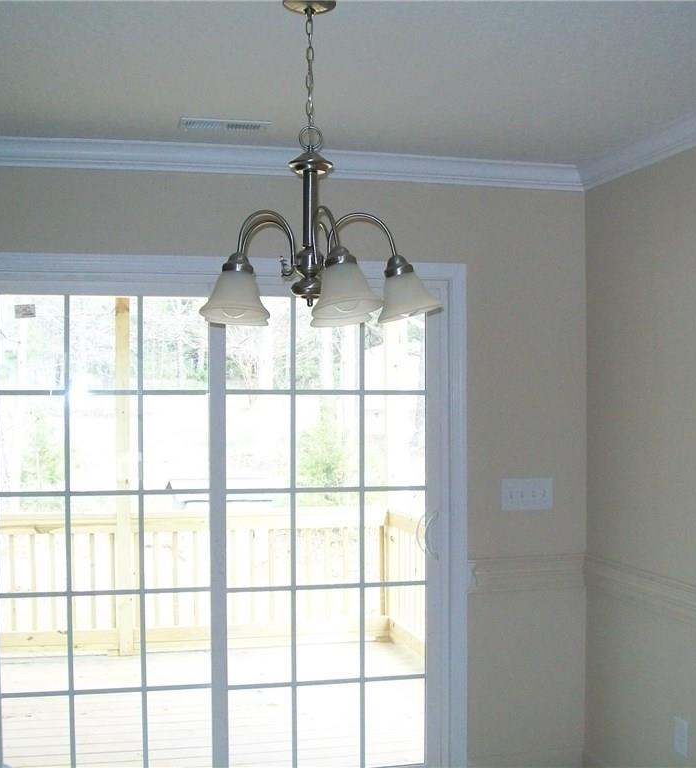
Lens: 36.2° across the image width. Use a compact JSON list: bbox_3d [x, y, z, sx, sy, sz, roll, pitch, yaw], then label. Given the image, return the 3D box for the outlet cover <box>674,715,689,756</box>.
[{"bbox_3d":[1.091,1.154,3.484,0.007,0.119,0.076,0,-1,-14],"label":"outlet cover"}]

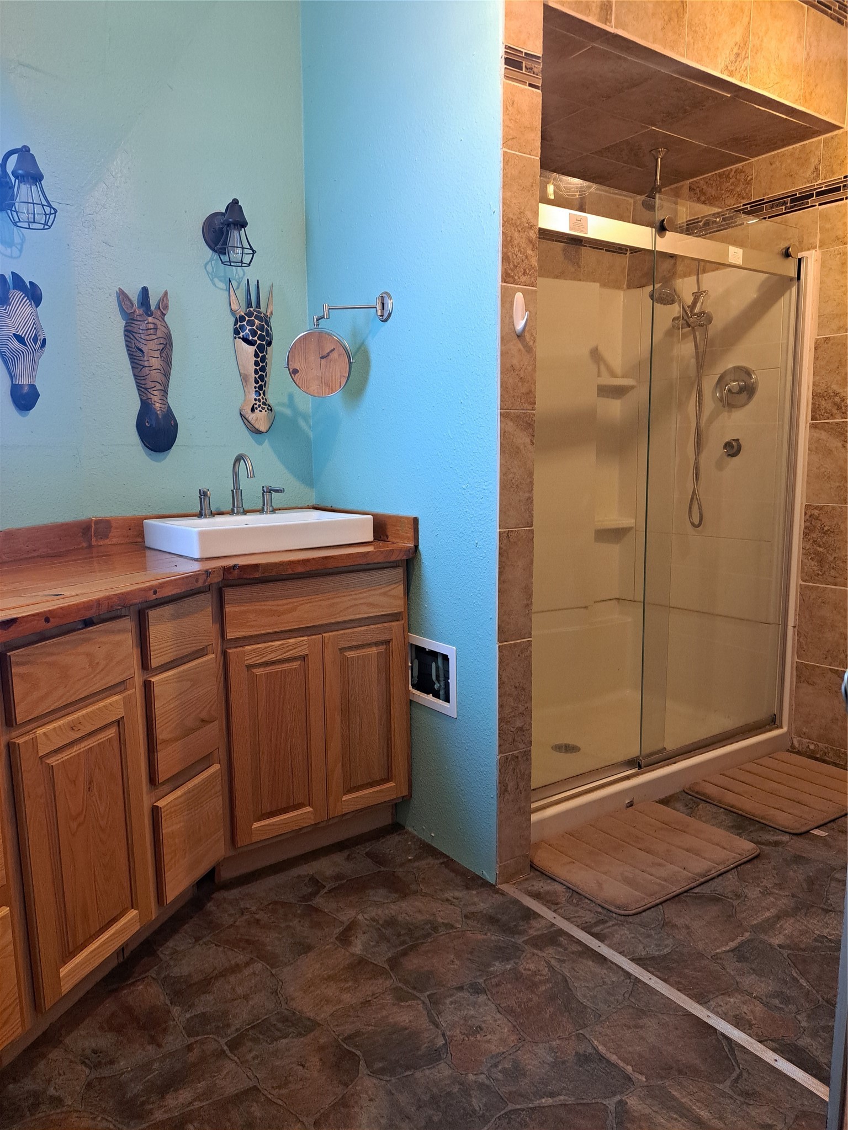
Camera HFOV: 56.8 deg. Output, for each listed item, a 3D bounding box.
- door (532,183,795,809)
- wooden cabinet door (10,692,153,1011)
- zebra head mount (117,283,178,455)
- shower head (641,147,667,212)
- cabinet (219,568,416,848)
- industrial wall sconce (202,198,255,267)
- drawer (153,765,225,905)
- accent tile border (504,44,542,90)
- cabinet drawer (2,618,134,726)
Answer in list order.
[{"bbox_3d":[0.822,-0.231,2.664,1.420,1.910,0.060,-6,10,-33],"label":"door"},{"bbox_3d":[-0.714,0.591,1.678,0.020,0.571,0.330,3,9,19],"label":"wooden cabinet door"},{"bbox_3d":[-0.824,-0.589,2.375,0.165,0.495,0.075,-7,11,-35],"label":"zebra head mount"},{"bbox_3d":[0.856,-1.435,2.923,0.115,0.220,0.085,-6,10,-33],"label":"shower head"},{"bbox_3d":[-0.447,0.376,2.454,0.610,0.810,0.570,-7,11,-35],"label":"cabinet"},{"bbox_3d":[-0.593,-1.005,2.389,0.138,0.200,0.218,-7,11,-35],"label":"industrial wall sconce"},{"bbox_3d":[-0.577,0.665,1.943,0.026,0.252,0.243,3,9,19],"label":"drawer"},{"bbox_3d":[0.239,-1.200,1.897,0.118,0.080,0.014,-6,10,-33],"label":"accent tile border"},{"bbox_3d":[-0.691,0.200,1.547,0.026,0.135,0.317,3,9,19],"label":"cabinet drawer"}]

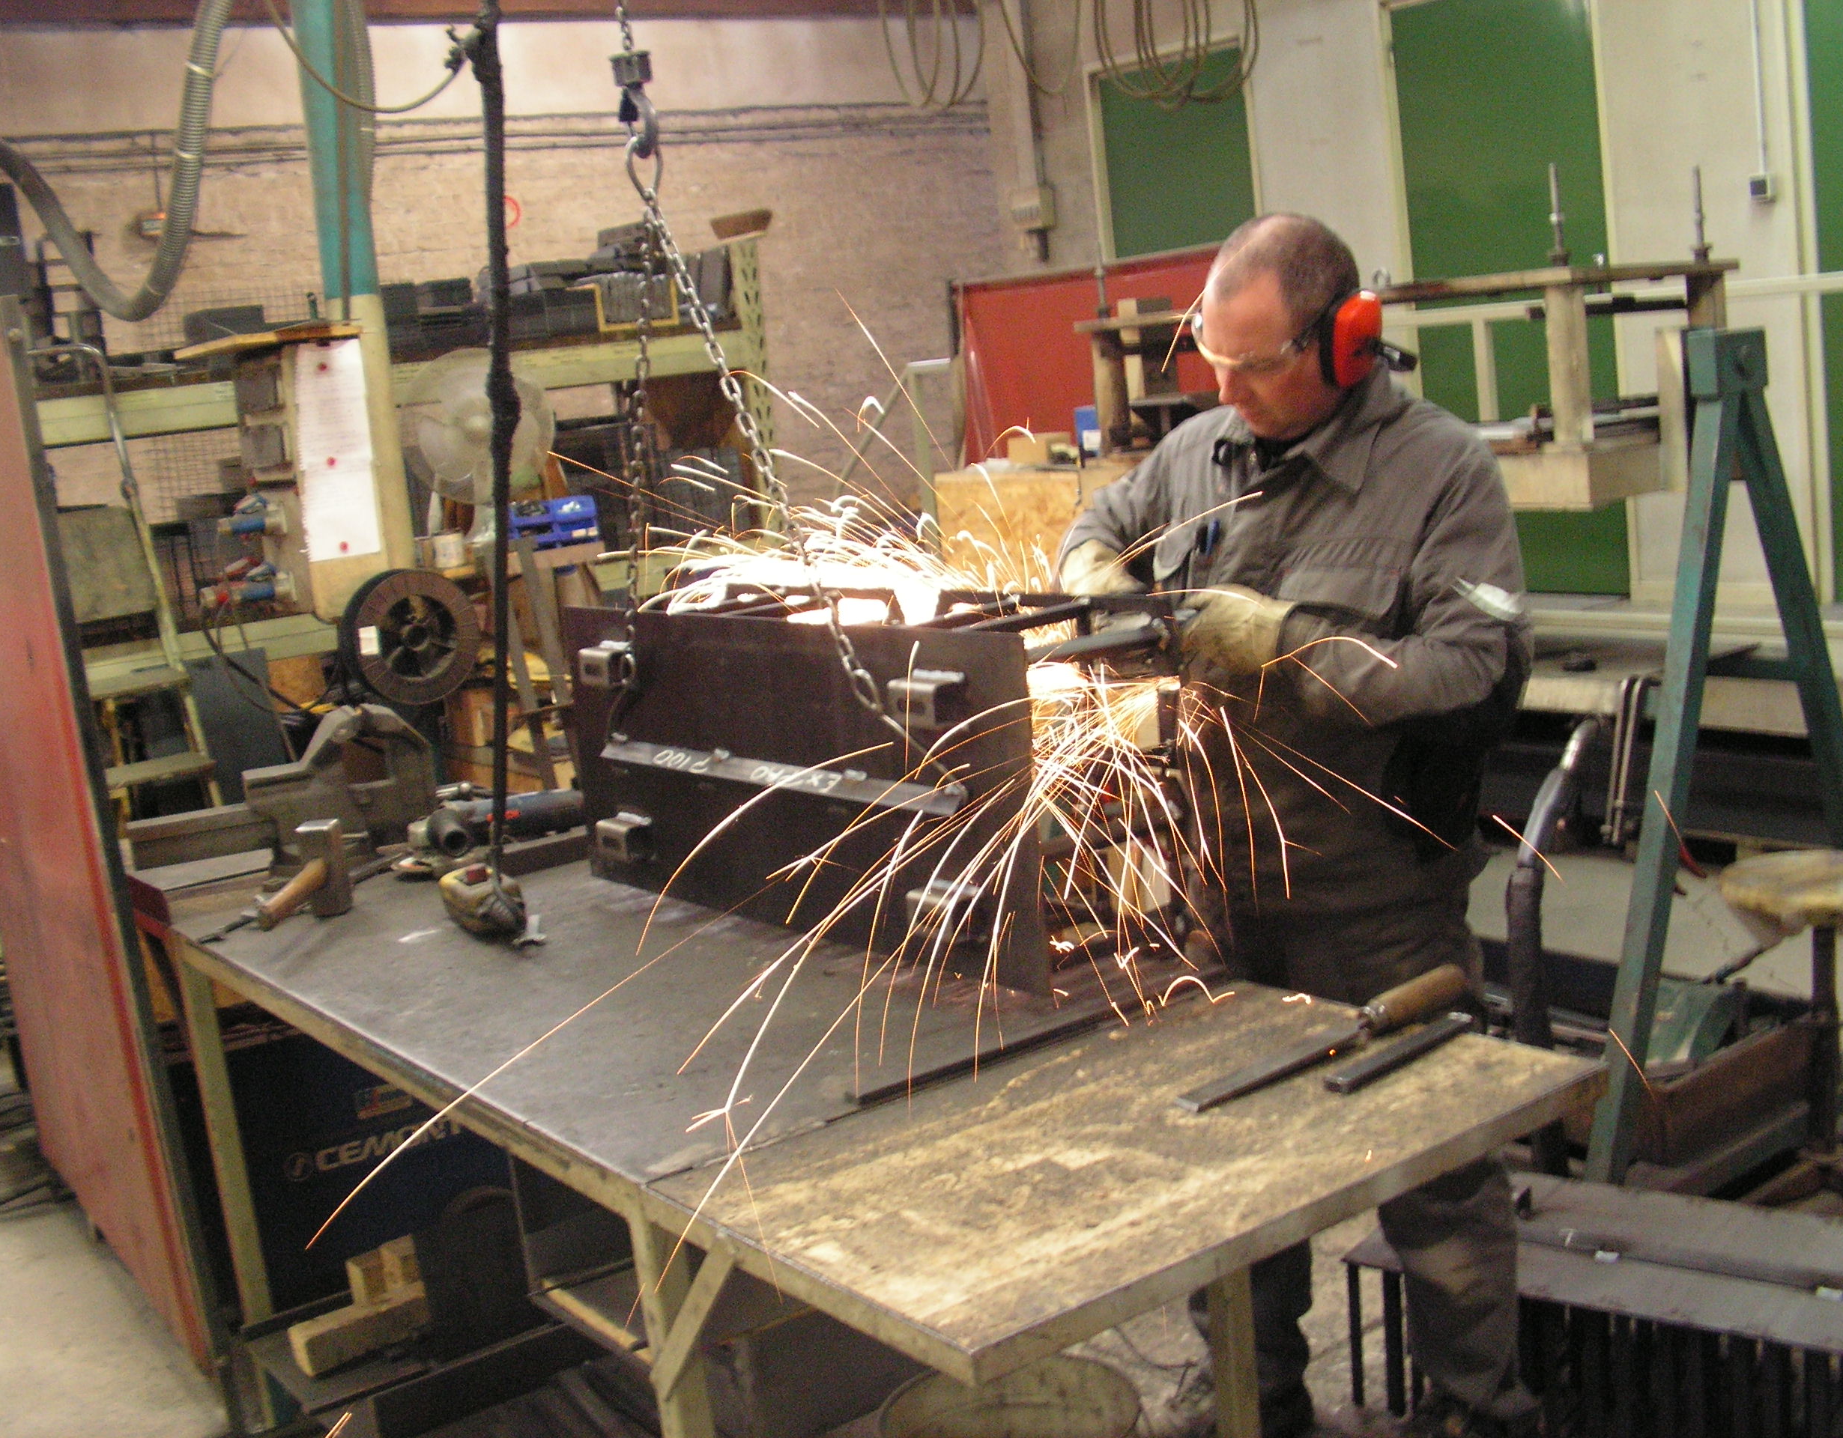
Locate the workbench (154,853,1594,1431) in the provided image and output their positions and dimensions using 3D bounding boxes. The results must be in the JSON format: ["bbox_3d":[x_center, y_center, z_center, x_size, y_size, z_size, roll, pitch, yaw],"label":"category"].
[{"bbox_3d":[-0.250,0.759,2.688,0.765,0.852,2.256,-13,10,-34],"label":"workbench"}]

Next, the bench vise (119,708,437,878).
[{"bbox_3d":[-1.114,0.126,3.470,0.510,0.280,0.170,-9,9,-17],"label":"bench vise"}]

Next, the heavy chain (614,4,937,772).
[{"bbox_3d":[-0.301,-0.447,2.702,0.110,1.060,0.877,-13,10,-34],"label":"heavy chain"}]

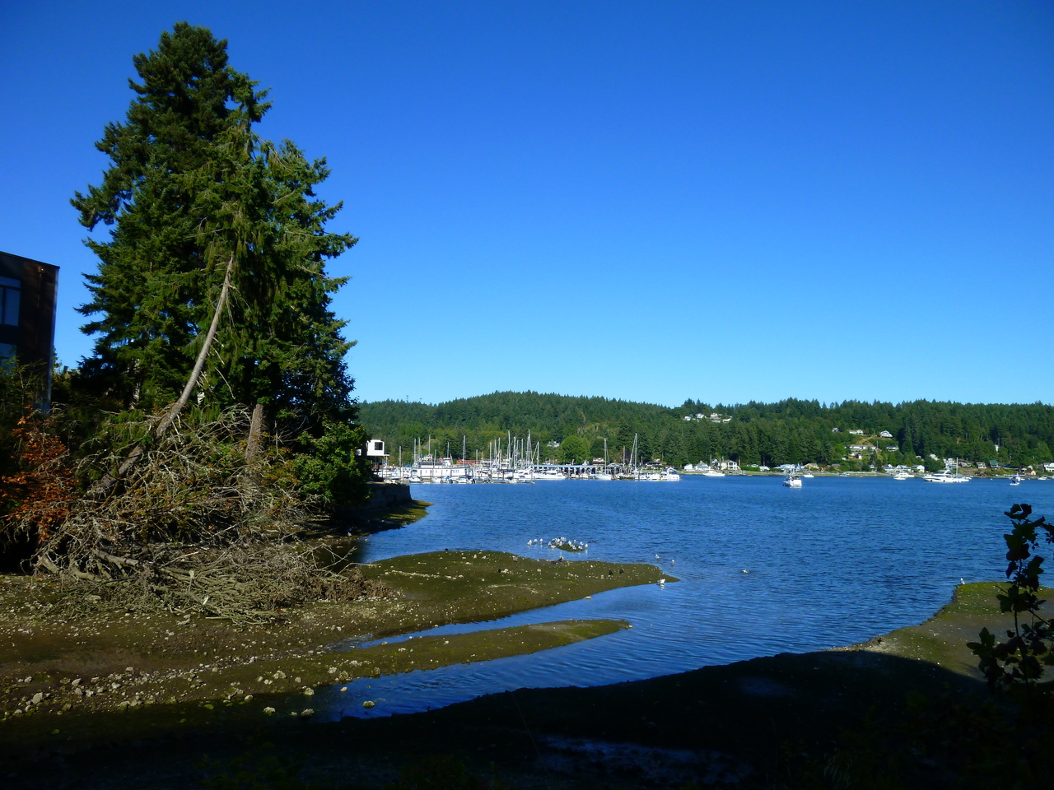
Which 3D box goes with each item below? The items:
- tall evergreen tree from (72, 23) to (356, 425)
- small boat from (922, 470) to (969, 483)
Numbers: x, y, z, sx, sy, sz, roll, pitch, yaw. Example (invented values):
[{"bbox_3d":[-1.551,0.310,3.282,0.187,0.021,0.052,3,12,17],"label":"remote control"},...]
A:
[{"bbox_3d":[-21.200,-10.000,51.500,19.000,32.000,16.500,0,-6,0],"label":"tall evergreen tree"},{"bbox_3d":[177.700,34.800,325.000,15.200,5.600,4.500,-2,-6,23],"label":"small boat"}]

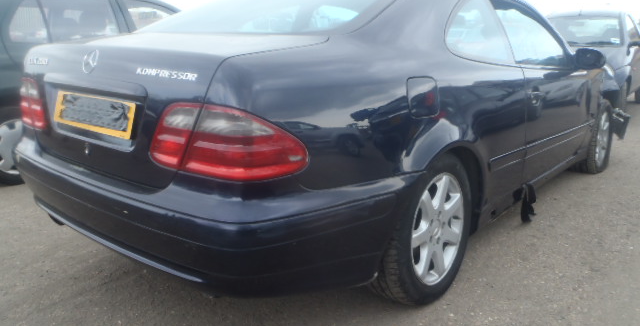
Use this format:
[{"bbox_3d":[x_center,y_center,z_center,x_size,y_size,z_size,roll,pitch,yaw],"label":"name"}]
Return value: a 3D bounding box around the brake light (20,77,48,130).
[{"bbox_3d":[-1.156,-0.248,2.172,0.210,0.200,0.430,-11,17,-40],"label":"brake light"}]

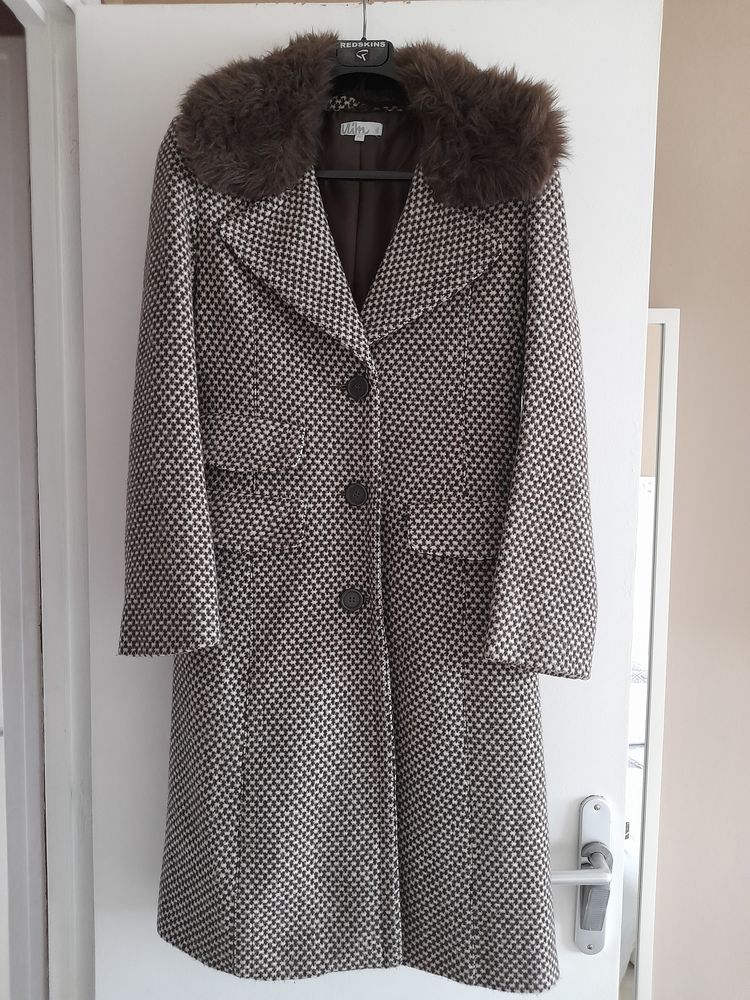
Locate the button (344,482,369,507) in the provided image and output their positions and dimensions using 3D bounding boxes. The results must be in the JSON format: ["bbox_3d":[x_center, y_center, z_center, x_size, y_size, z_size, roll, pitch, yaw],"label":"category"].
[{"bbox_3d":[-0.022,-0.006,0.856,0.025,0.025,0.005,2,5,1],"label":"button"}]

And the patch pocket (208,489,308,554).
[{"bbox_3d":[-0.143,0.026,0.872,0.124,0.070,0.015,6,5,10],"label":"patch pocket"}]

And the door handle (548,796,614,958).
[{"bbox_3d":[0.243,0.497,0.935,0.136,0.222,0.060,1,5,1],"label":"door handle"}]

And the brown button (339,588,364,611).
[{"bbox_3d":[-0.028,0.119,0.863,0.025,0.025,0.005,2,5,1],"label":"brown button"}]

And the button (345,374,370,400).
[{"bbox_3d":[-0.020,-0.133,0.849,0.025,0.025,0.005,2,5,1],"label":"button"}]

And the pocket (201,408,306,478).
[{"bbox_3d":[-0.147,-0.068,0.864,0.128,0.073,0.015,6,5,10],"label":"pocket"}]

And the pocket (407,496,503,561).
[{"bbox_3d":[0.102,0.034,0.869,0.125,0.074,0.015,3,5,-9],"label":"pocket"}]

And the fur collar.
[{"bbox_3d":[-0.004,-0.436,0.827,0.440,0.205,0.130,2,5,1],"label":"fur collar"}]

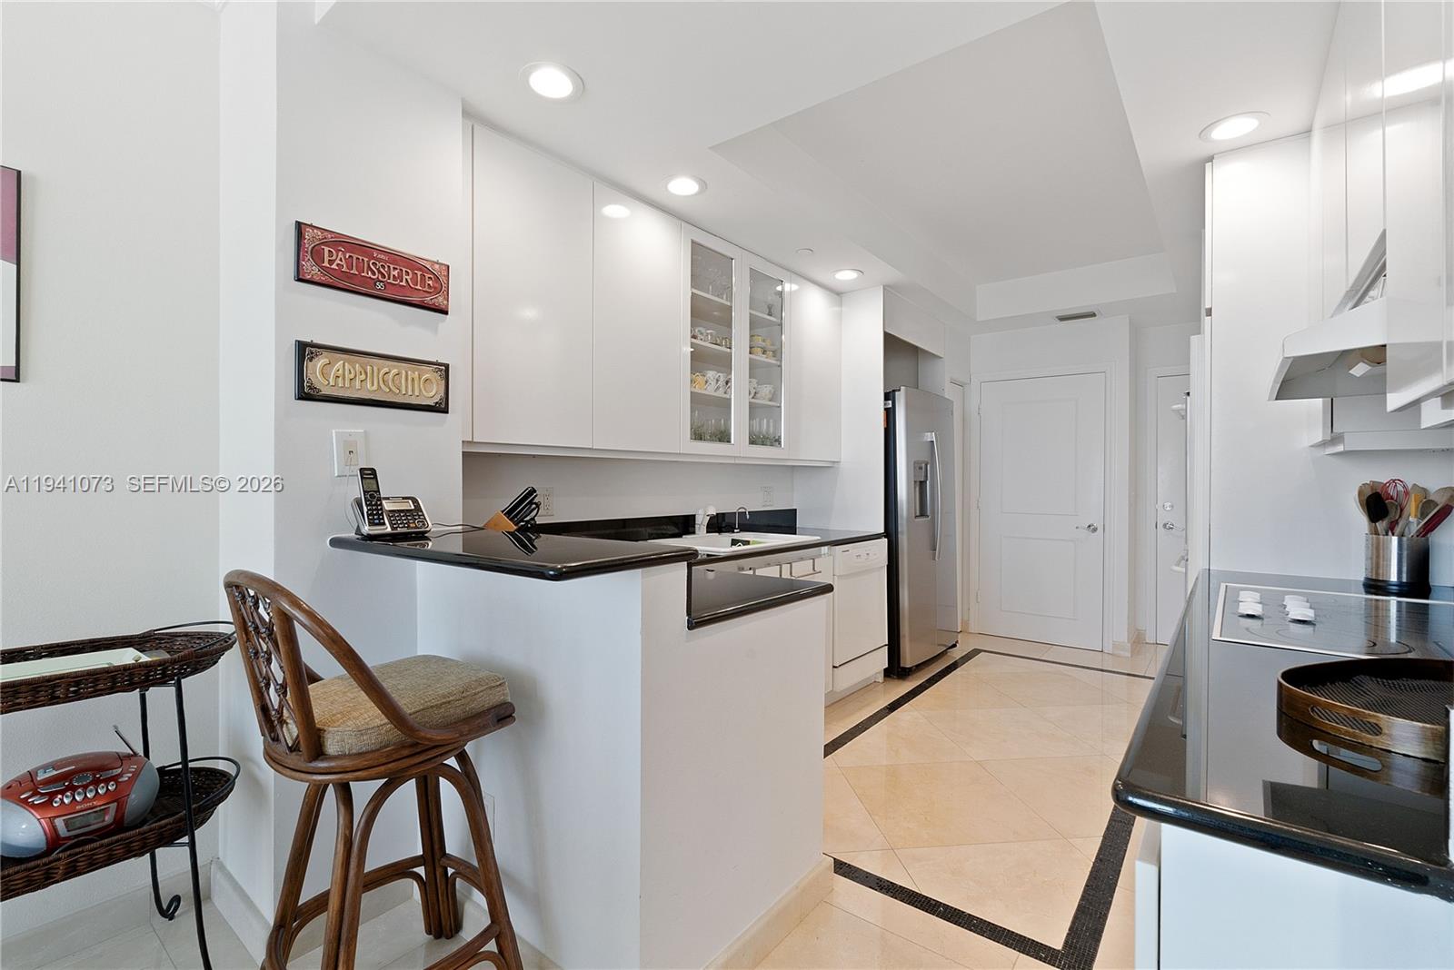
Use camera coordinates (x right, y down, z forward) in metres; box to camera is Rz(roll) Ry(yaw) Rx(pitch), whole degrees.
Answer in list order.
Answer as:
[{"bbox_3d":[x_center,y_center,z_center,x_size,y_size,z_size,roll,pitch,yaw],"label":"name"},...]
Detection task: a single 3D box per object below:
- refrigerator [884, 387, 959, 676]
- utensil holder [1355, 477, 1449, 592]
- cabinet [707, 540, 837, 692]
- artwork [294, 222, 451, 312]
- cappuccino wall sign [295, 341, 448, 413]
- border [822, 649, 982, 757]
[{"bbox_3d":[1.117,0.288,4.513,0.726,1.782,0.963,0,0,38],"label":"refrigerator"},{"bbox_3d":[1.917,0.138,1.839,0.163,0.306,0.173,0,0,38],"label":"utensil holder"},{"bbox_3d":[-0.002,0.715,3.179,0.607,0.790,1.057,0,0,38],"label":"cabinet"},{"bbox_3d":[-0.947,-0.576,1.760,0.027,0.146,0.392,0,0,38],"label":"artwork"},{"bbox_3d":[-0.947,-0.283,1.760,0.027,0.150,0.392,0,0,38],"label":"cappuccino wall sign"},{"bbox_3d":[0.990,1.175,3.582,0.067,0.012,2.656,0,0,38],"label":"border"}]

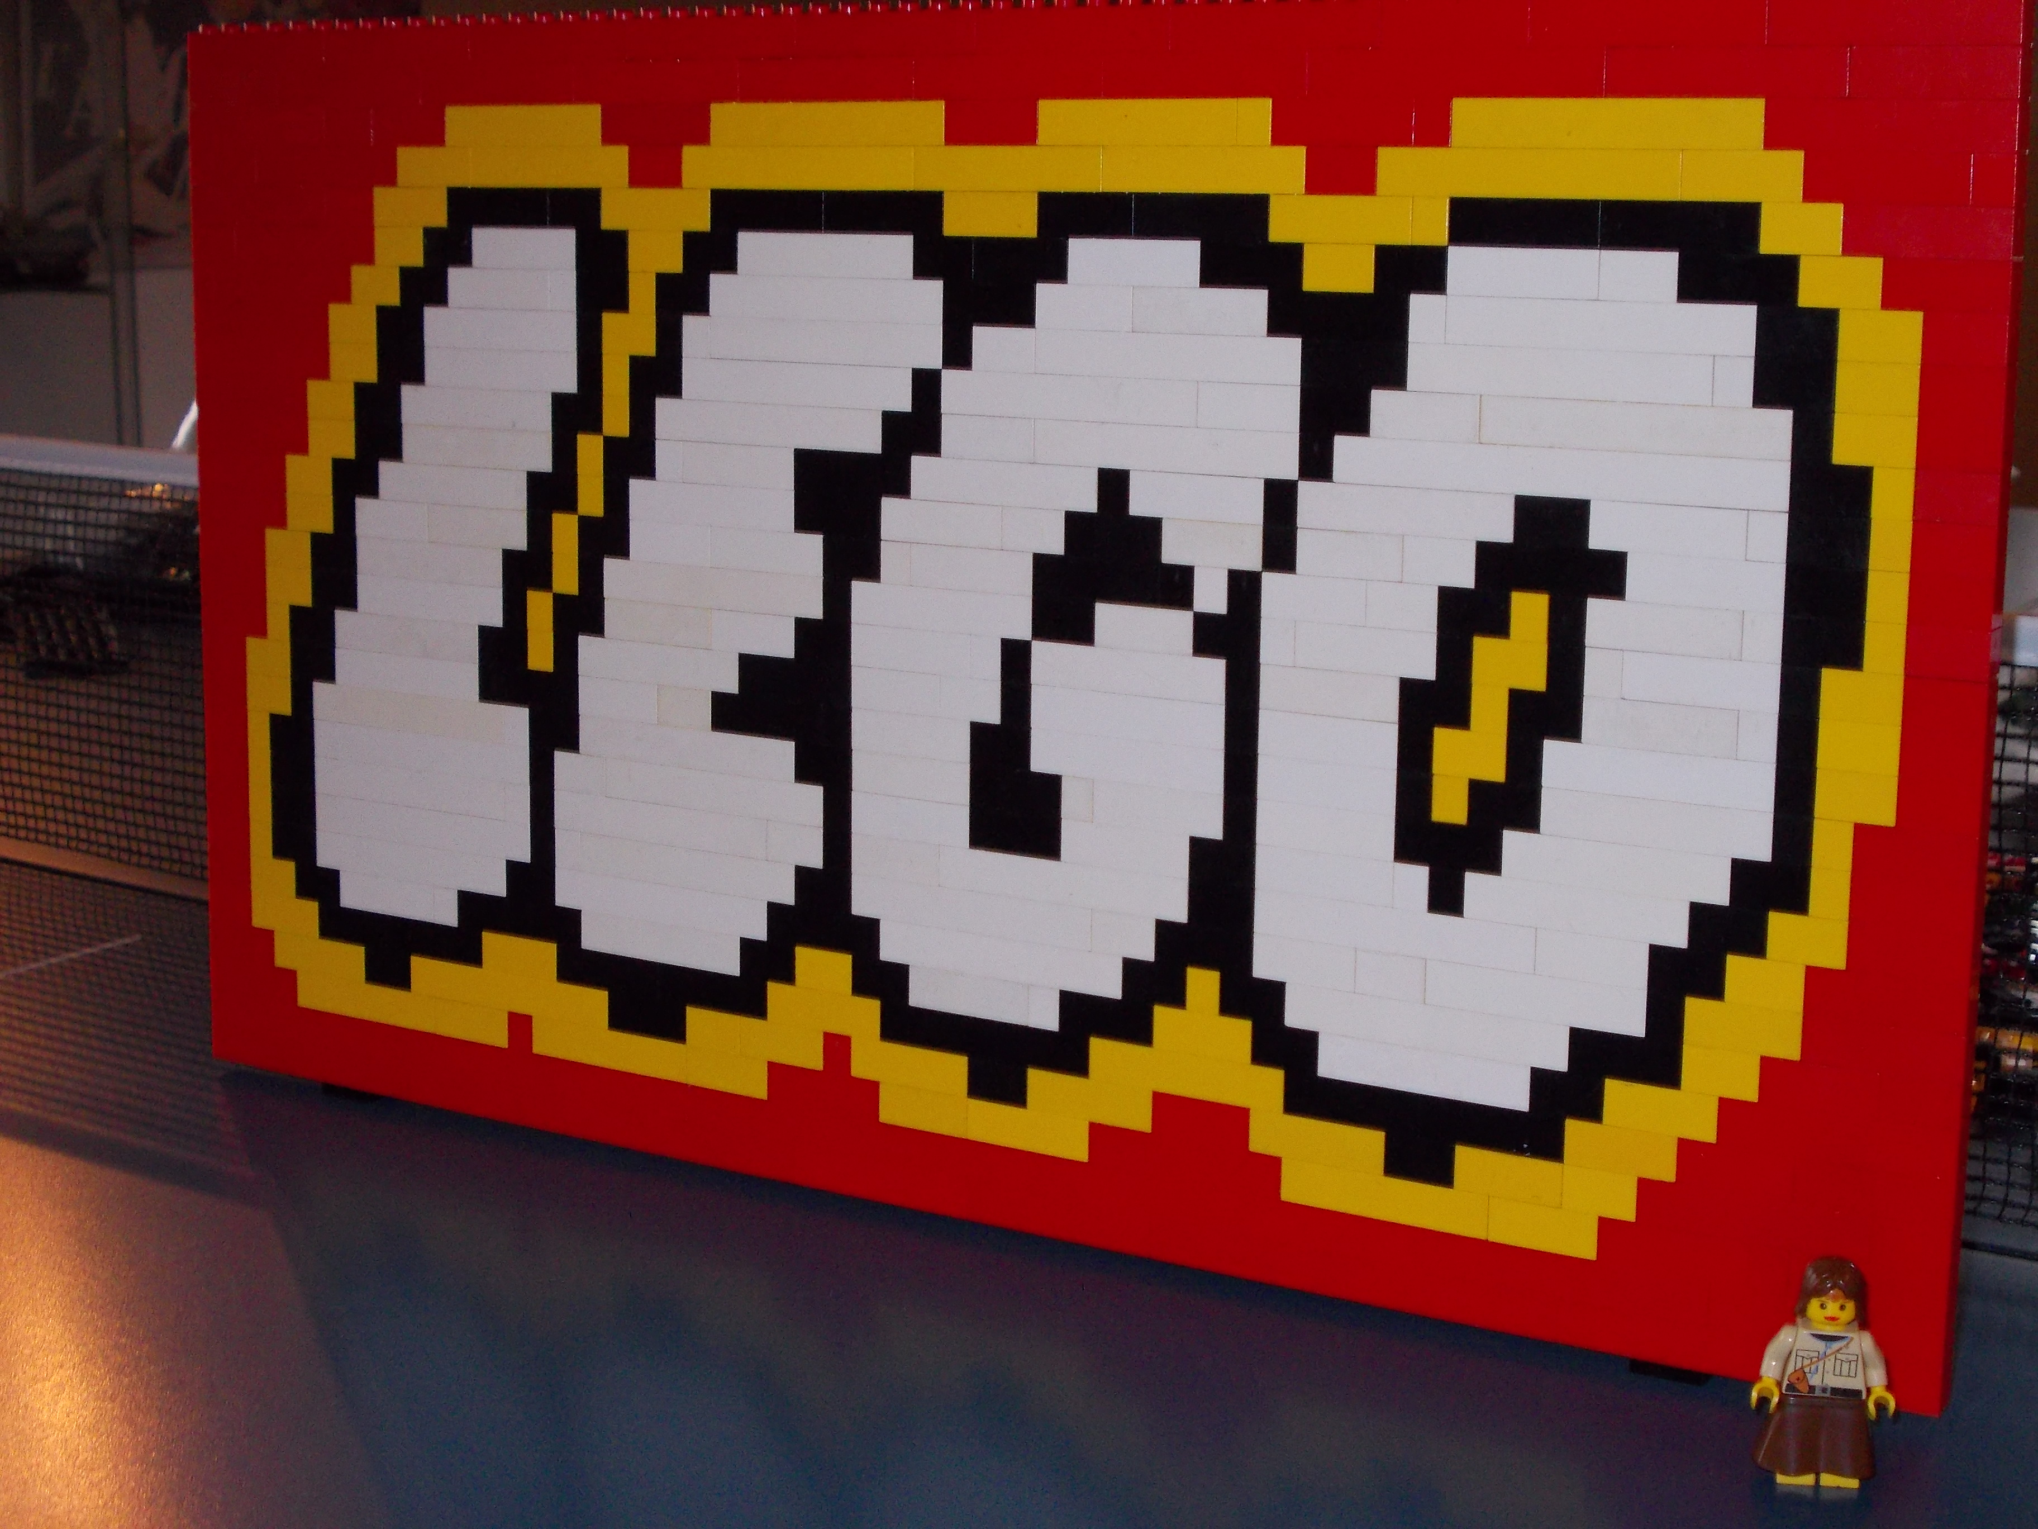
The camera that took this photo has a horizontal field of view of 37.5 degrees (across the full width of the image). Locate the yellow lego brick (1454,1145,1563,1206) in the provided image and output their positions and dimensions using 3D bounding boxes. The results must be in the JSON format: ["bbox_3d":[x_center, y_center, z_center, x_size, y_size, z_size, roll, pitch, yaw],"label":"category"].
[{"bbox_3d":[0.102,0.084,0.617,0.024,0.010,0.008,7,12,31],"label":"yellow lego brick"}]

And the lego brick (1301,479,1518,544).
[{"bbox_3d":[0.080,-0.052,0.609,0.048,0.010,0.008,7,12,31],"label":"lego brick"}]

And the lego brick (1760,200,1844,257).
[{"bbox_3d":[0.147,-0.100,0.559,0.016,0.010,0.008,7,12,31],"label":"lego brick"}]

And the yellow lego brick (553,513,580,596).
[{"bbox_3d":[-0.107,-0.051,0.728,0.008,0.019,0.008,7,13,31],"label":"yellow lego brick"}]

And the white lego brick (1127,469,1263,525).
[{"bbox_3d":[0.040,-0.057,0.635,0.032,0.010,0.008,7,12,31],"label":"white lego brick"}]

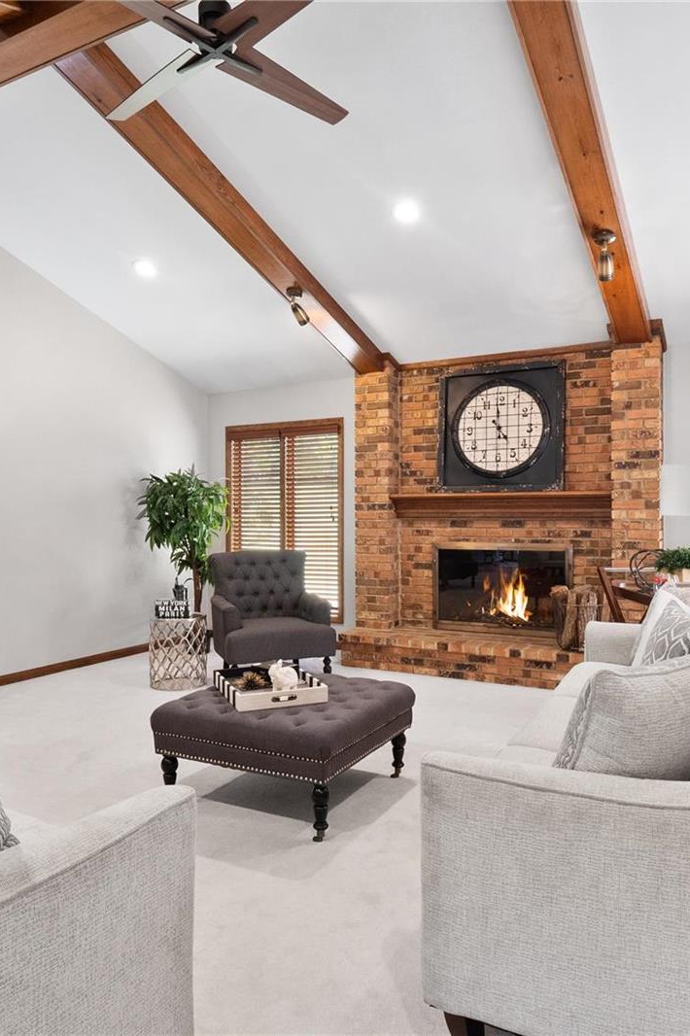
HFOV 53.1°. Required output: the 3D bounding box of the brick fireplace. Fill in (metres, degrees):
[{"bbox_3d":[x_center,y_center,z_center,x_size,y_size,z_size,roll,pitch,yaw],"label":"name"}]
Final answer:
[{"bbox_3d":[1.092,-0.040,5.182,2.330,2.420,0.600,0,1,28],"label":"brick fireplace"}]

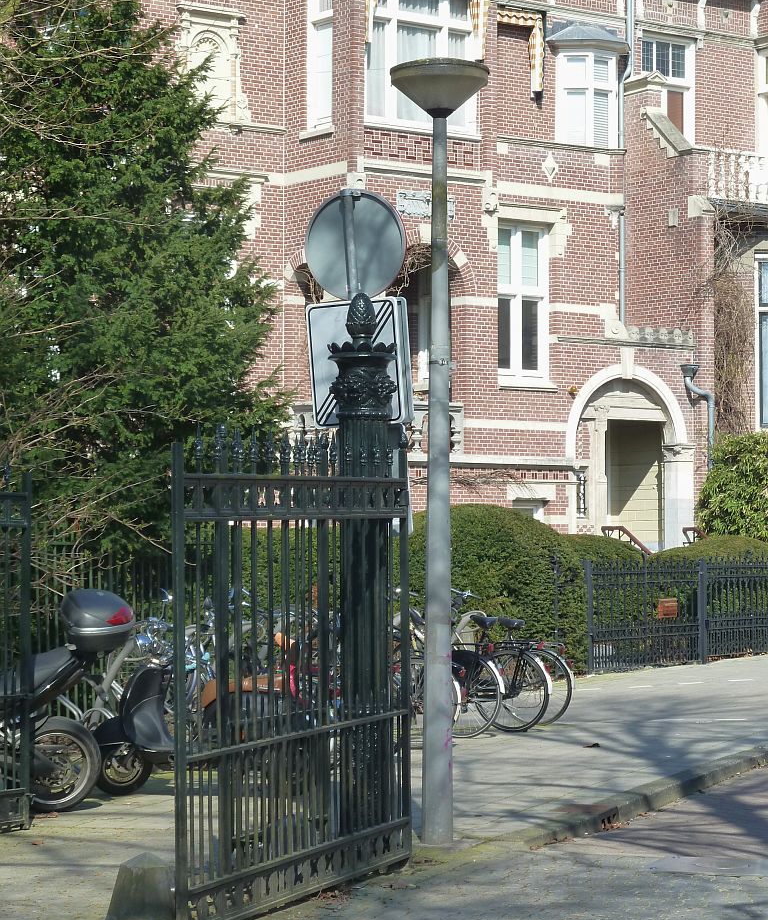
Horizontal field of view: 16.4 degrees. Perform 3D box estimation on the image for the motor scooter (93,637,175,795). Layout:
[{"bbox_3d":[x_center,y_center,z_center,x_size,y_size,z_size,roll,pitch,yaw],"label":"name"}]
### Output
[{"bbox_3d":[-1.194,1.733,18.368,1.750,1.200,0.680,-1,-2,20],"label":"motor scooter"}]

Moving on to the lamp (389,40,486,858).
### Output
[{"bbox_3d":[0.299,-0.060,14.799,0.540,4.330,0.540,0,-2,0],"label":"lamp"}]

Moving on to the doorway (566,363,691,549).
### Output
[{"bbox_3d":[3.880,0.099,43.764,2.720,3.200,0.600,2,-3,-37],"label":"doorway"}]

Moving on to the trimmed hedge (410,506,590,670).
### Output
[{"bbox_3d":[1.452,1.685,34.613,1.800,2.250,2.700,-1,-2,29],"label":"trimmed hedge"}]

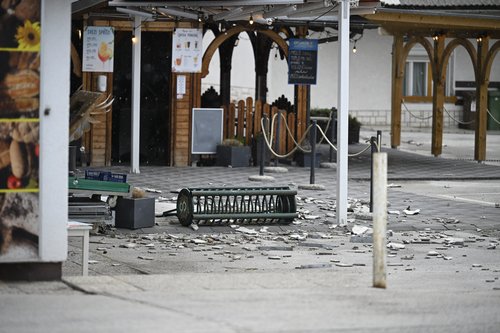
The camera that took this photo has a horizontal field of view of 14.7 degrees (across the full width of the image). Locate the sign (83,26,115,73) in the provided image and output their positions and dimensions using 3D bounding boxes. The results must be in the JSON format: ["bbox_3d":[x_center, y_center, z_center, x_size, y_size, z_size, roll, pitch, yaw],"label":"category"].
[{"bbox_3d":[-2.380,-1.843,30.600,0.490,0.710,0.020,0,4,-11],"label":"sign"}]

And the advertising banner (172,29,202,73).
[{"bbox_3d":[-0.994,-1.835,30.850,0.480,0.700,0.020,0,4,-11],"label":"advertising banner"}]

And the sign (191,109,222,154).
[{"bbox_3d":[-0.672,-0.560,31.100,0.500,0.720,0.050,0,4,-11],"label":"sign"}]

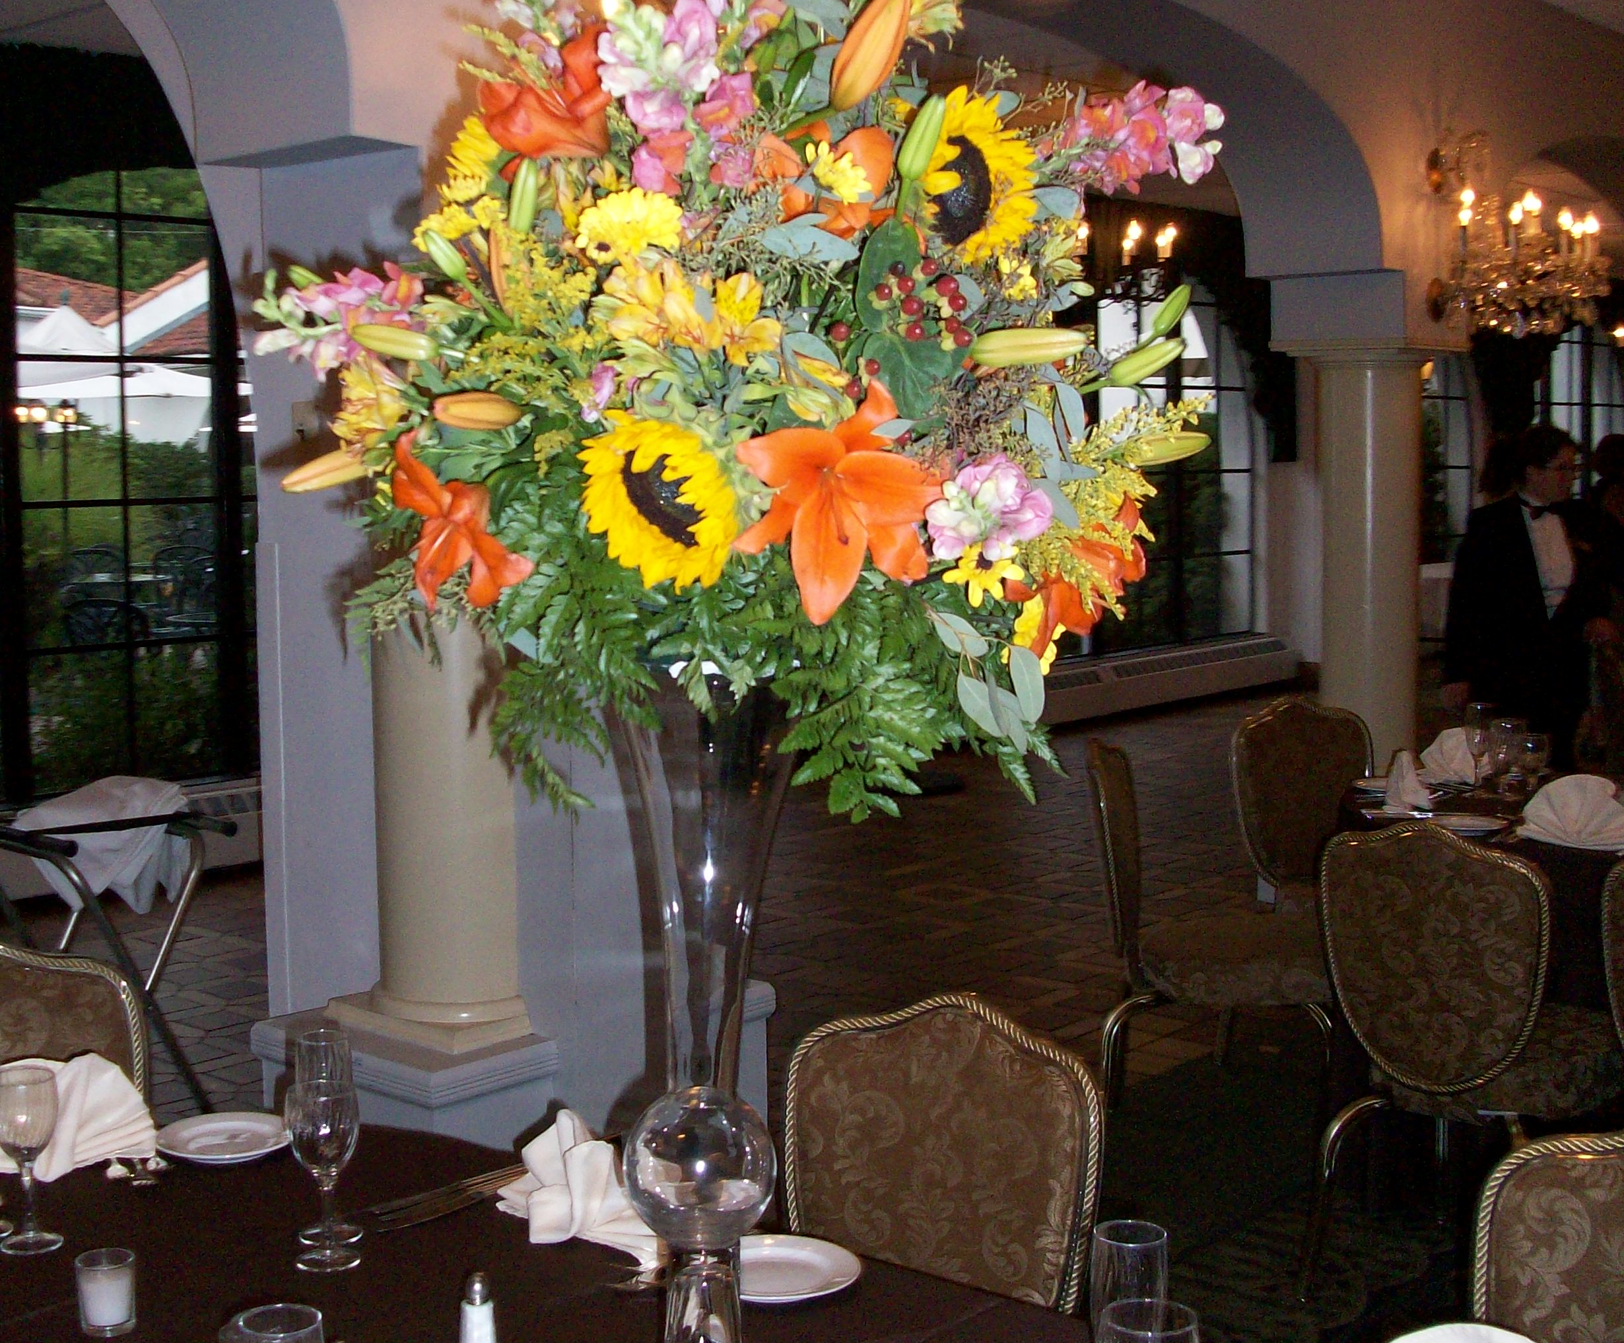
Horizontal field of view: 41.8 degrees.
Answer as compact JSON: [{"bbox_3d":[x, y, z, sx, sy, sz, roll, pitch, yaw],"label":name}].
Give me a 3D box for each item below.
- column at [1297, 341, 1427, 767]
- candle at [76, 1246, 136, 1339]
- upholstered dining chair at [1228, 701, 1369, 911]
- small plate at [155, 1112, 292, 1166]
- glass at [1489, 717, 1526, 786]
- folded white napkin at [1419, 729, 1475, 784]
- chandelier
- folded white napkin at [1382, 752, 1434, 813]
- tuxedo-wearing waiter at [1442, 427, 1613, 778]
[{"bbox_3d":[1.667,-0.326,6.485,0.350,1.366,0.350,5,8,41],"label":"column"},{"bbox_3d":[-0.691,0.610,2.085,0.057,0.068,0.057,0,6,0],"label":"candle"},{"bbox_3d":[1.486,0.563,5.655,0.450,0.940,0.570,-4,7,-35],"label":"upholstered dining chair"},{"bbox_3d":[-0.722,0.580,2.615,0.163,0.021,0.163,0,6,0],"label":"small plate"},{"bbox_3d":[1.741,0.218,5.284,0.080,0.184,0.080,0,6,0],"label":"glass"},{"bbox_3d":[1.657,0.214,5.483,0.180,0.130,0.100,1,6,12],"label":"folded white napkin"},{"bbox_3d":[2.031,-1.254,6.100,0.460,0.560,0.460,5,8,41],"label":"chandelier"},{"bbox_3d":[1.438,0.259,5.135,0.120,0.135,0.230,0,6,3],"label":"folded white napkin"},{"bbox_3d":[2.222,0.072,6.689,0.510,1.702,0.320,-2,6,-16],"label":"tuxedo-wearing waiter"}]

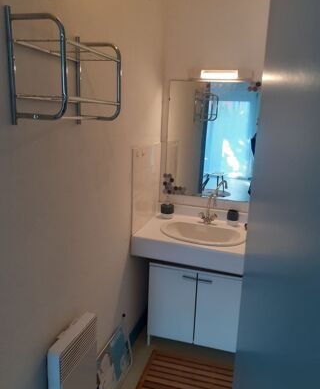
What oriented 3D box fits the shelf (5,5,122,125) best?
[{"bbox_3d":[-0.282,-0.382,1.078,0.195,0.316,0.386,6,14,16],"label":"shelf"}]

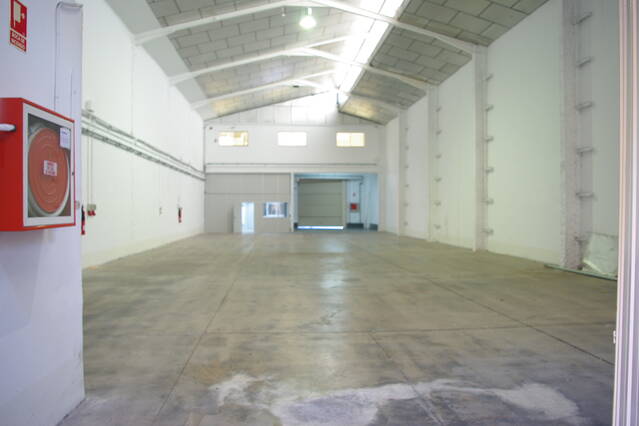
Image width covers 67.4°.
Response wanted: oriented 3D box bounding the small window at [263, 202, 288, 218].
[{"bbox_3d":[-2.911,-0.173,31.918,1.660,1.070,0.120,0,0,-5],"label":"small window"}]

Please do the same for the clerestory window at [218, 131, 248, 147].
[{"bbox_3d":[-5.655,-4.867,31.622,1.960,0.980,0.120,0,0,-5],"label":"clerestory window"}]

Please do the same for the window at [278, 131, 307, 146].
[{"bbox_3d":[-1.787,-4.904,31.953,1.920,0.970,0.120,0,0,-5],"label":"window"}]

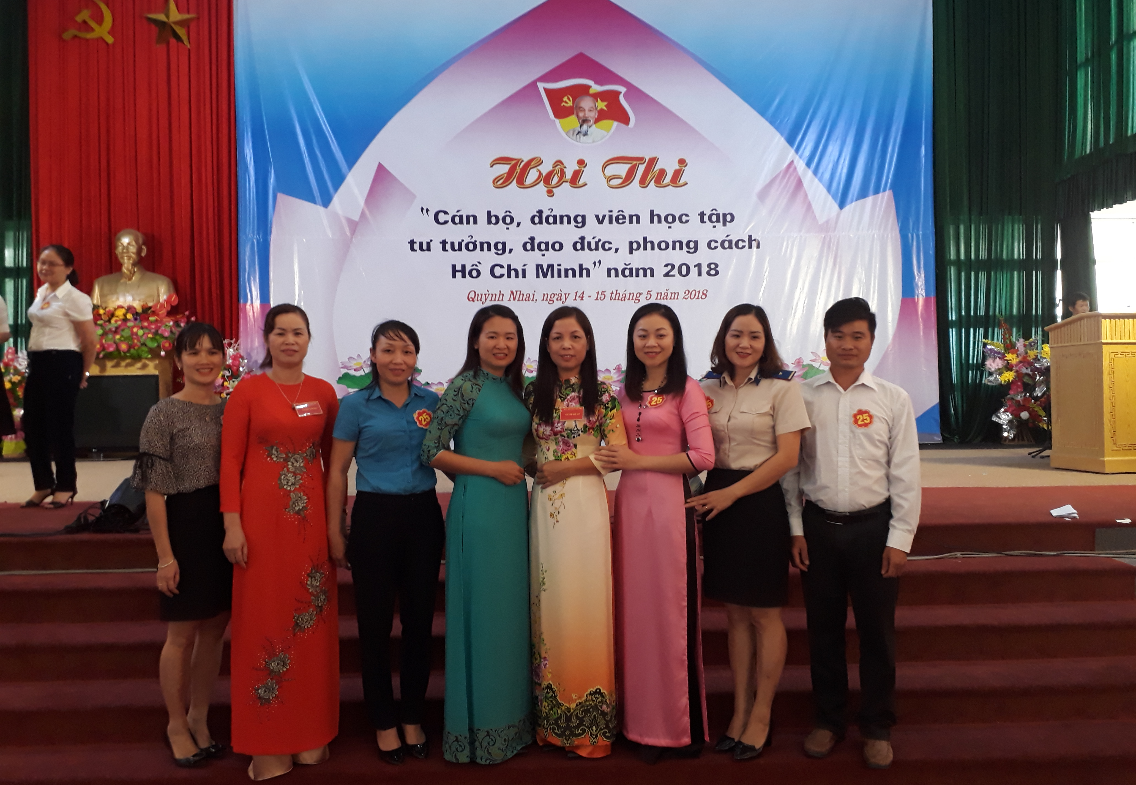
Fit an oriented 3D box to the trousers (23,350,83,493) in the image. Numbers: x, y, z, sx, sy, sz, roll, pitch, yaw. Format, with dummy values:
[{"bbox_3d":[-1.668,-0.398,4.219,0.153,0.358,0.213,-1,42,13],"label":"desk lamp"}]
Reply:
[{"bbox_3d":[-3.194,0.168,5.500,0.350,0.890,0.290,0,1,37],"label":"trousers"}]

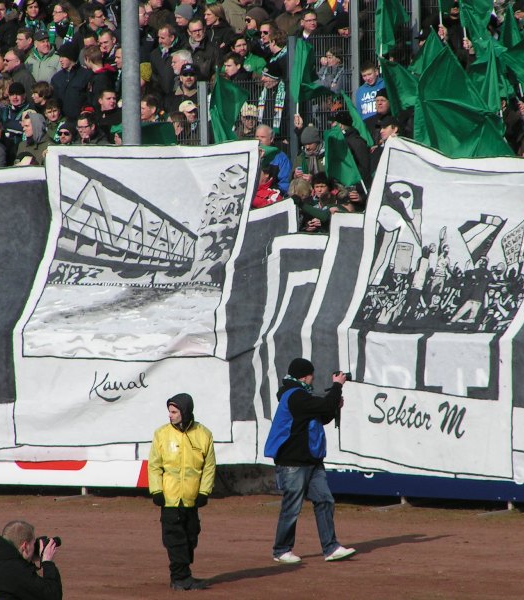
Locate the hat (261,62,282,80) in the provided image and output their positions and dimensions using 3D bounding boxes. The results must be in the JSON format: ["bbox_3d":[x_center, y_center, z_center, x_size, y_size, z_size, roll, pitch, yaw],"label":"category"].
[{"bbox_3d":[0.099,-2.373,91.200,0.210,0.190,0.240,10,4,36],"label":"hat"}]

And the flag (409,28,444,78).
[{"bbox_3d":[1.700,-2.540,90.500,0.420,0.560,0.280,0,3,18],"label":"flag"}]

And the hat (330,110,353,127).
[{"bbox_3d":[0.817,-1.863,90.300,0.250,0.155,0.190,-6,3,-6],"label":"hat"}]

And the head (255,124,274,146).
[{"bbox_3d":[0.028,-1.620,87.000,0.170,0.235,0.210,5,9,44],"label":"head"}]

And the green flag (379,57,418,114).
[{"bbox_3d":[1.399,-2.188,90.000,0.420,0.600,0.280,0,3,18],"label":"green flag"}]

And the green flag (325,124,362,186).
[{"bbox_3d":[0.803,-1.413,86.500,0.380,0.610,0.170,0,6,12],"label":"green flag"}]

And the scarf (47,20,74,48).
[{"bbox_3d":[-2.053,-2.718,89.900,0.280,0.300,0.200,2,7,23],"label":"scarf"}]

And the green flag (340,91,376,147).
[{"bbox_3d":[0.979,-1.860,90.000,0.350,0.570,0.300,0,3,0],"label":"green flag"}]

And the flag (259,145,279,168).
[{"bbox_3d":[0.059,-1.413,86.800,0.220,0.250,0.140,1,7,20],"label":"flag"}]

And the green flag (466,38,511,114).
[{"bbox_3d":[2.311,-2.290,89.600,0.450,0.800,0.350,0,3,0],"label":"green flag"}]

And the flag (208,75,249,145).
[{"bbox_3d":[-0.343,-1.962,90.000,0.420,0.740,0.280,0,3,18],"label":"flag"}]

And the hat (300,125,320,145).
[{"bbox_3d":[0.498,-1.700,90.200,0.195,0.200,0.230,-1,11,12],"label":"hat"}]

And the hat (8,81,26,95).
[{"bbox_3d":[-2.603,-2.259,93.500,0.180,0.145,0.240,0,3,16],"label":"hat"}]

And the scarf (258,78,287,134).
[{"bbox_3d":[0.100,-1.939,88.000,0.280,0.530,0.180,1,7,18],"label":"scarf"}]

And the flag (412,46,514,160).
[{"bbox_3d":[2.040,-1.989,88.900,1.000,1.170,0.400,0,3,0],"label":"flag"}]

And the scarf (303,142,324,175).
[{"bbox_3d":[0.508,-1.392,86.700,0.220,0.310,0.170,0,6,12],"label":"scarf"}]

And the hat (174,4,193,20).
[{"bbox_3d":[-0.830,-3.038,92.800,0.190,0.175,0.220,2,4,41],"label":"hat"}]

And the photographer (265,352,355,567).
[{"bbox_3d":[0.426,1.445,78.800,0.760,1.830,0.560,-2,3,-12],"label":"photographer"}]

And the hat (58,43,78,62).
[{"bbox_3d":[-1.961,-2.511,89.100,0.190,0.190,0.220,5,9,44],"label":"hat"}]

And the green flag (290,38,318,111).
[{"bbox_3d":[0.435,-2.311,90.000,0.310,0.740,0.250,0,3,18],"label":"green flag"}]

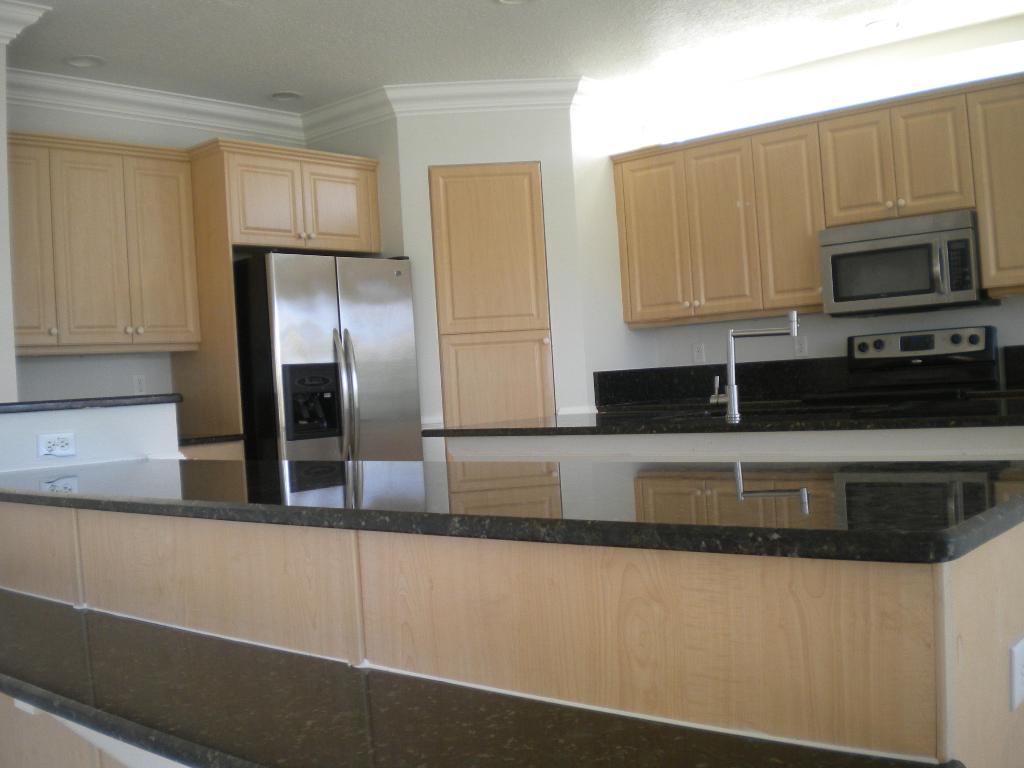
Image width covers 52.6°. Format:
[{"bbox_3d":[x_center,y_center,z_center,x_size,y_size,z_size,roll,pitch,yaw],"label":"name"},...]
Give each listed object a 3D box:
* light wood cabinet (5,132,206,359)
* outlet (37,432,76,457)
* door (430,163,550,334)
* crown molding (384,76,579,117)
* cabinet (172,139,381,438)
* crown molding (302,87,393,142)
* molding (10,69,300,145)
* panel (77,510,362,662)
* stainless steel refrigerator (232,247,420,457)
[{"bbox_3d":[-2.095,-0.650,5.097,0.335,1.016,1.016,-2,2,43],"label":"light wood cabinet"},{"bbox_3d":[-1.512,0.202,3.440,0.116,0.072,0.010,-4,1,-28],"label":"outlet"},{"bbox_3d":[-0.117,-0.748,5.695,0.610,0.935,0.035,-3,1,-3],"label":"door"},{"bbox_3d":[-0.152,-1.577,5.676,1.062,0.151,0.095,-3,1,-2],"label":"crown molding"},{"bbox_3d":[-1.276,-0.492,5.712,0.686,1.459,0.997,-2,2,43],"label":"cabinet"},{"bbox_3d":[-0.971,-1.535,5.954,0.860,0.151,0.095,-2,2,43],"label":"crown molding"},{"bbox_3d":[-1.845,-1.476,5.574,0.095,0.151,1.846,-2,2,43],"label":"molding"},{"bbox_3d":[-0.674,0.414,2.253,1.010,0.242,0.020,-2,2,39],"label":"panel"},{"bbox_3d":[-1.081,0.241,5.628,0.844,1.797,0.901,-2,2,43],"label":"stainless steel refrigerator"}]

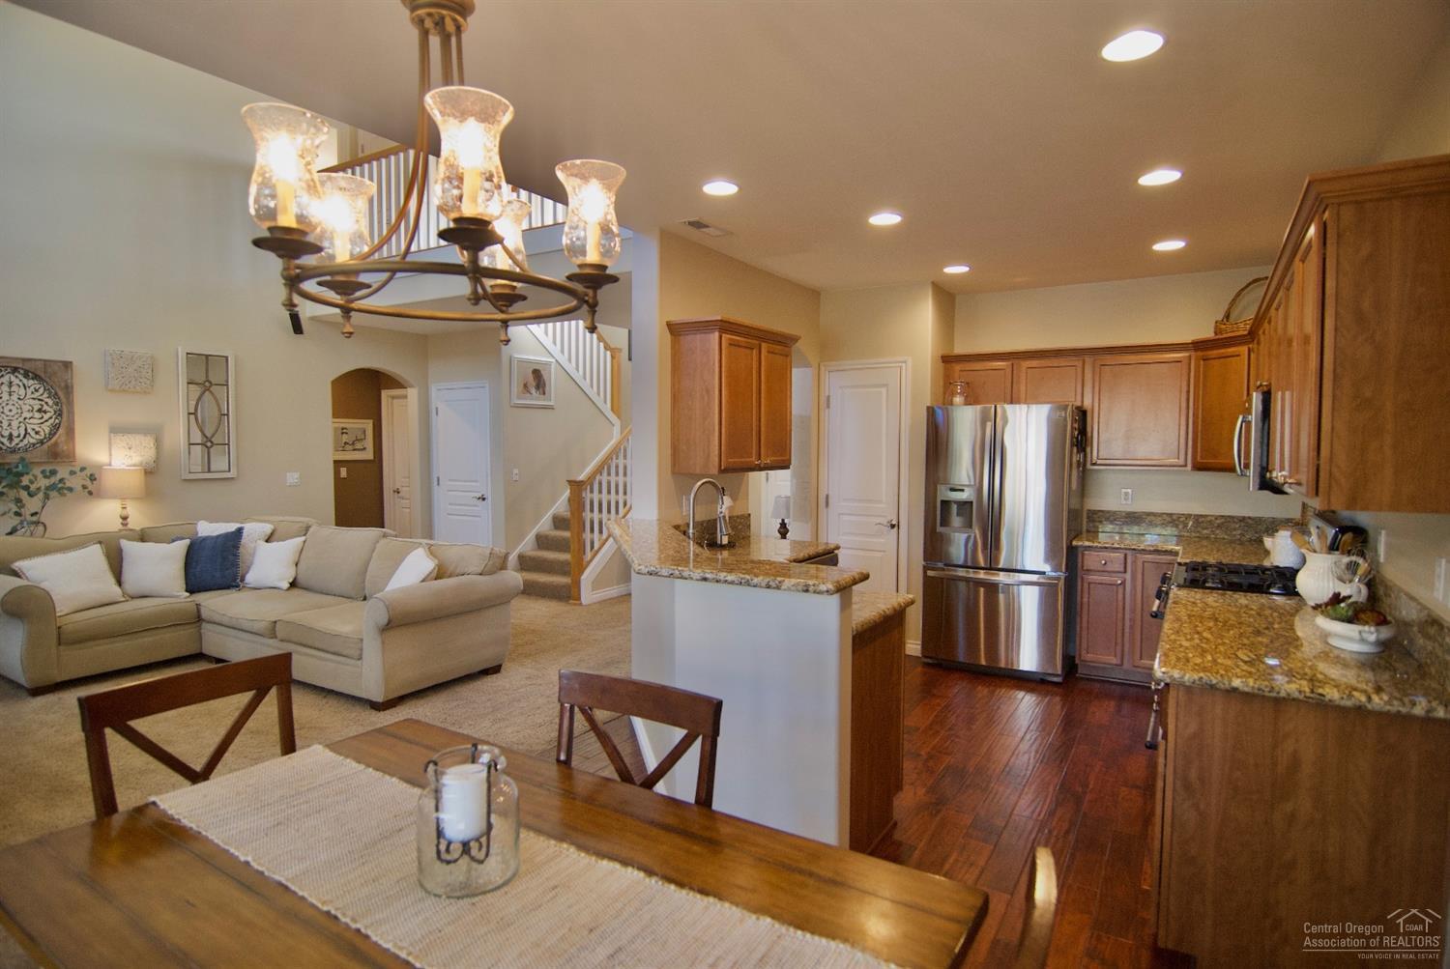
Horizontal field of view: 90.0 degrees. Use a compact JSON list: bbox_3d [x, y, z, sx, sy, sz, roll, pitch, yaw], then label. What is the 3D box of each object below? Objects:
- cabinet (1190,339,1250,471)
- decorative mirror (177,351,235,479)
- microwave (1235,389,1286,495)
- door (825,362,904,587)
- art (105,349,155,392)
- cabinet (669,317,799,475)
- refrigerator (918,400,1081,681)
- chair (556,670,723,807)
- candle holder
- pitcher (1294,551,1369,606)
[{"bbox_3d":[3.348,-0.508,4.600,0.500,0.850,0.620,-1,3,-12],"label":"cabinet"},{"bbox_3d":[-4.511,-0.603,6.351,0.045,1.100,0.420,2,3,33],"label":"decorative mirror"},{"bbox_3d":[2.382,-0.169,3.001,0.430,0.410,0.760,2,3,33],"label":"microwave"},{"bbox_3d":[1.005,0.180,5.335,0.600,2.060,0.060,2,3,33],"label":"door"},{"bbox_3d":[-4.815,-0.911,5.865,0.050,0.305,0.300,2,3,33],"label":"art"},{"bbox_3d":[0.075,-0.495,4.352,0.360,0.850,0.890,2,3,33],"label":"cabinet"},{"bbox_3d":[1.919,0.350,4.995,0.900,1.760,0.800,2,3,33],"label":"refrigerator"},{"bbox_3d":[-0.335,0.972,1.577,0.470,0.960,0.540,2,3,30],"label":"chair"},{"bbox_3d":[-0.459,0.594,1.302,0.172,0.204,0.172,0,3,0],"label":"candle holder"},{"bbox_3d":[2.201,0.340,2.631,0.205,0.200,0.160,2,4,41],"label":"pitcher"}]

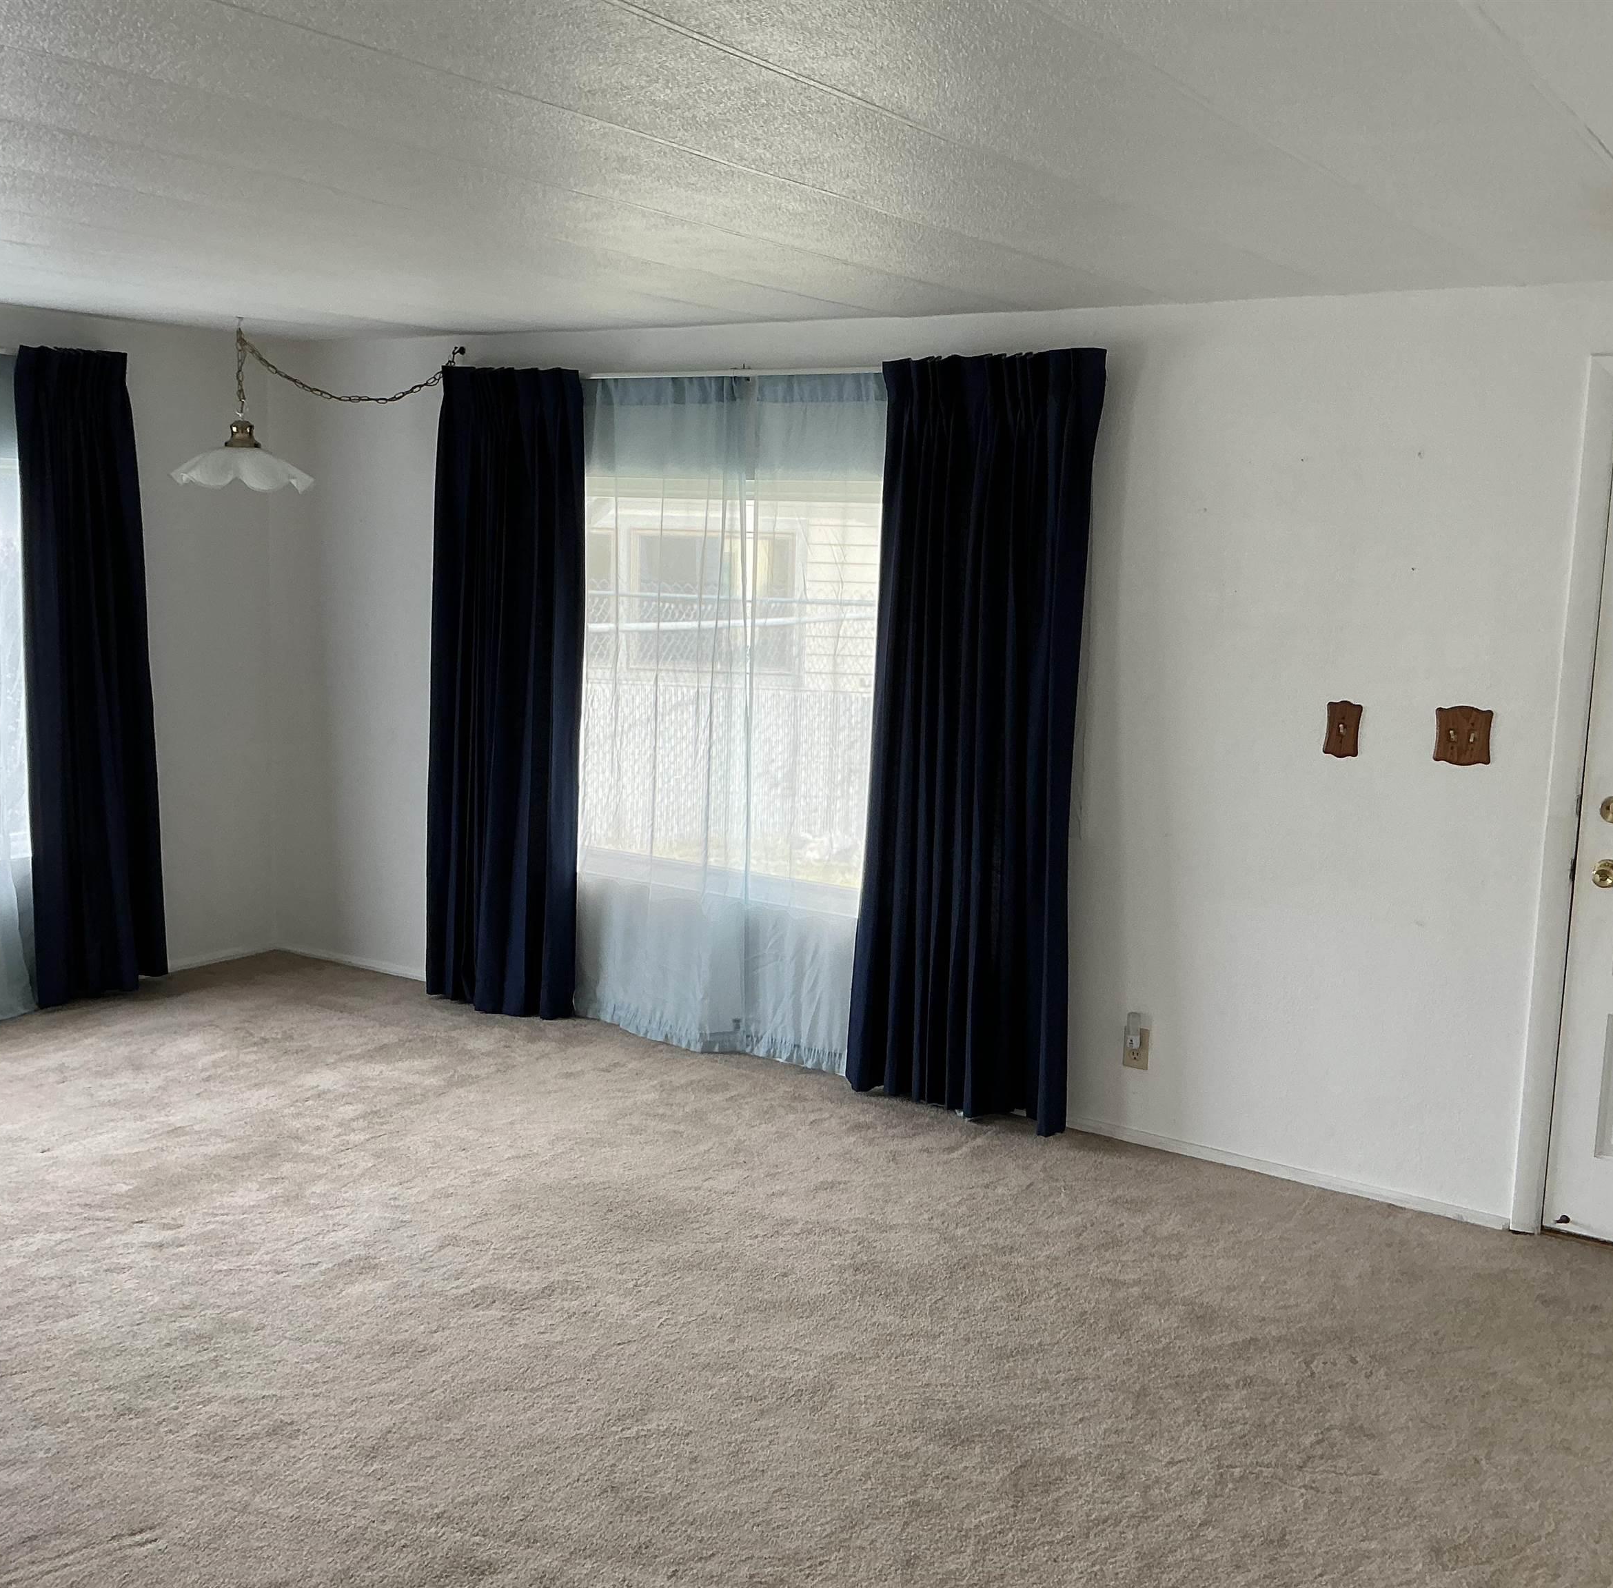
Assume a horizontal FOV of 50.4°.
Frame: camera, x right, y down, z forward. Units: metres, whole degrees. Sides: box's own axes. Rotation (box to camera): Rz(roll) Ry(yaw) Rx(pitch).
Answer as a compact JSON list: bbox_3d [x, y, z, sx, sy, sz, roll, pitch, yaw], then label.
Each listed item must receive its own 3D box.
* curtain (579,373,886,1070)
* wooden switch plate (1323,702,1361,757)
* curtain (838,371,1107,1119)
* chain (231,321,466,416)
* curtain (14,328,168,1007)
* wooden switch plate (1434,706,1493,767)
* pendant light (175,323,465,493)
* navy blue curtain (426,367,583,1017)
[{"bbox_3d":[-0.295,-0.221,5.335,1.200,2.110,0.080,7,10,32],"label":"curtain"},{"bbox_3d":[1.360,-0.163,4.335,0.085,0.140,0.020,7,10,32],"label":"wooden switch plate"},{"bbox_3d":[0.456,-0.139,4.818,0.670,2.130,0.140,7,10,32],"label":"curtain"},{"bbox_3d":[-1.497,-1.389,5.654,0.720,0.297,0.040,-2,9,-21],"label":"chain"},{"bbox_3d":[-2.399,-0.372,5.770,0.130,2.150,0.470,7,10,32],"label":"curtain"},{"bbox_3d":[1.605,-0.141,4.181,0.133,0.146,0.020,7,10,32],"label":"wooden switch plate"},{"bbox_3d":[-1.602,-1.265,5.634,0.920,0.540,0.440,-2,9,-21],"label":"pendant light"},{"bbox_3d":[-1.018,-0.321,5.742,0.610,2.130,0.130,7,10,32],"label":"navy blue curtain"}]

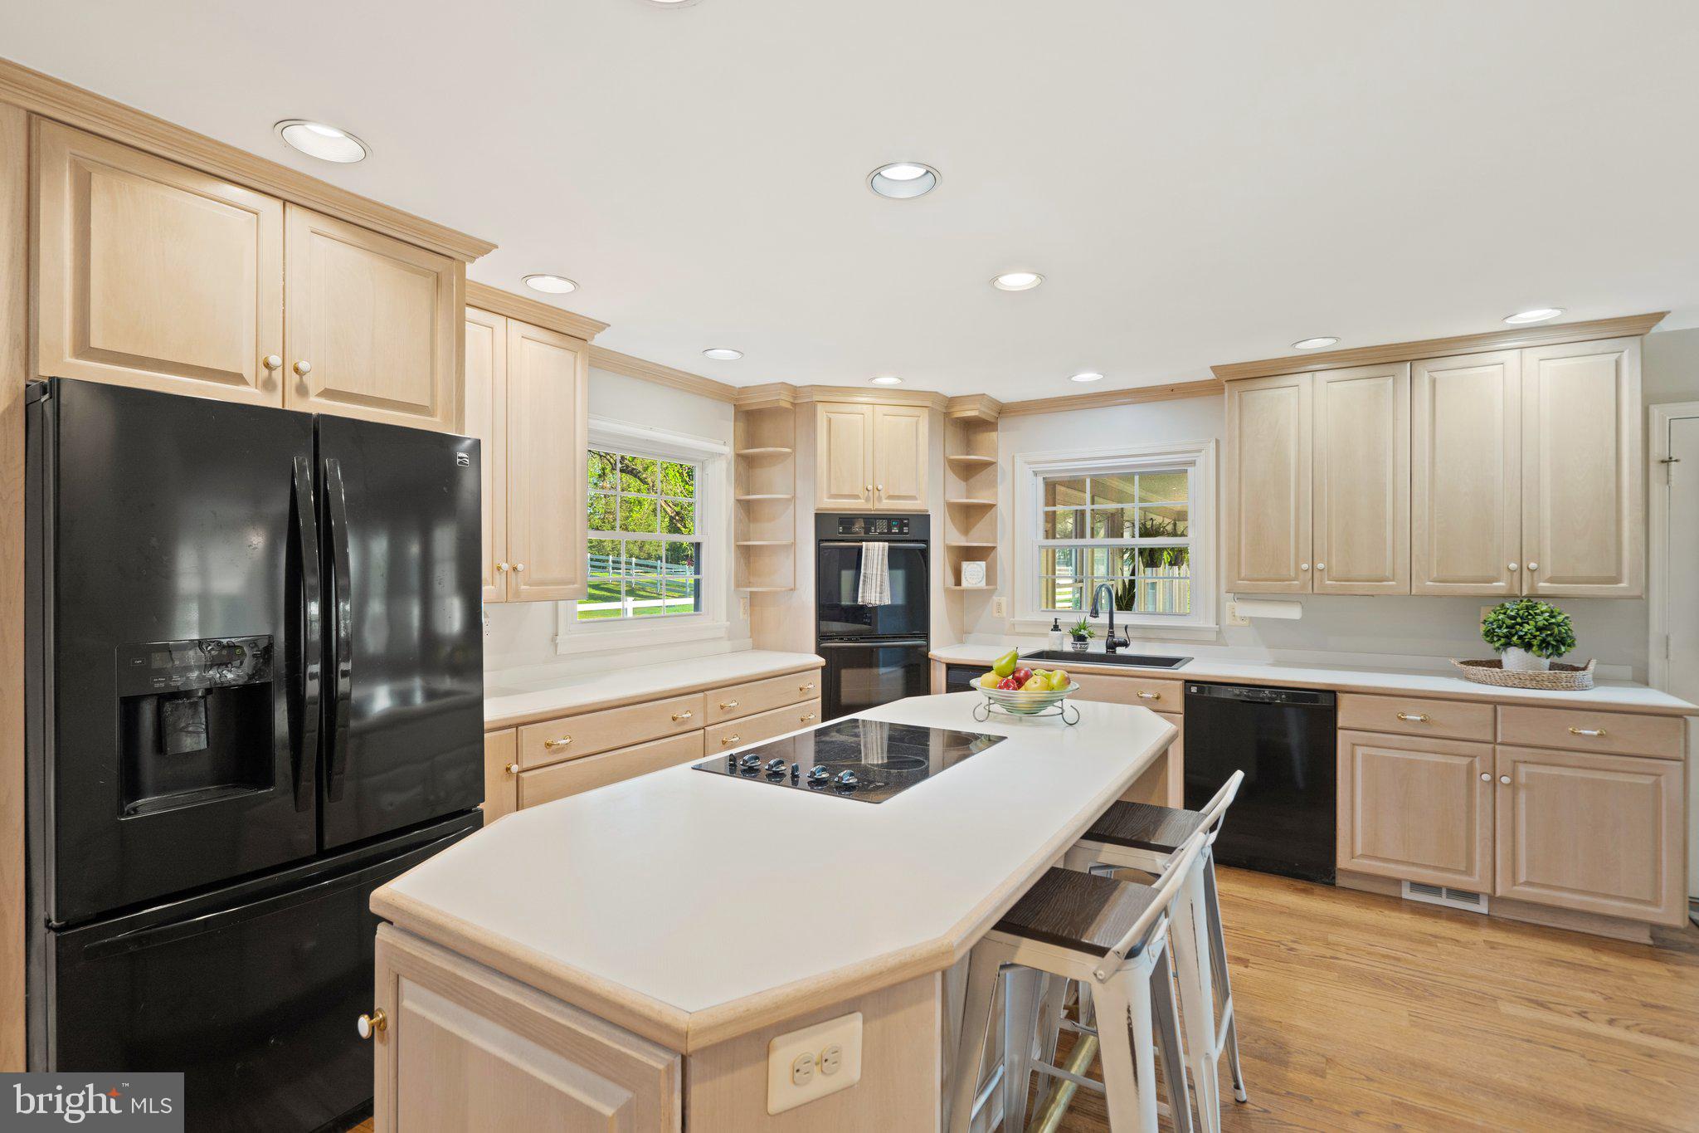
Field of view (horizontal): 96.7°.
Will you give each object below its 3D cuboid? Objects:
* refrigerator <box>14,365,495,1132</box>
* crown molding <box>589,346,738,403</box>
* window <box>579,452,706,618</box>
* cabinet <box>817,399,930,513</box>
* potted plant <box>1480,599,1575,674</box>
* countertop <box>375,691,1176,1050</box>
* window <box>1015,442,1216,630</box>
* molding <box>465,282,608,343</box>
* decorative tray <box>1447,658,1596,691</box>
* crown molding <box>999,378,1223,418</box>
[{"bbox_3d":[-1.616,0.531,2.054,0.760,1.814,0.899,0,0,32],"label":"refrigerator"},{"bbox_3d":[-0.965,-0.968,3.871,0.075,0.082,1.160,0,0,33],"label":"crown molding"},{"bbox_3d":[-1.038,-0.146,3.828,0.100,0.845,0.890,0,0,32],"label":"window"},{"bbox_3d":[0.072,-0.635,4.655,0.690,0.635,0.600,0,0,-14],"label":"cabinet"},{"bbox_3d":[2.832,0.305,3.149,0.300,0.358,0.300,0,0,32],"label":"potted plant"},{"bbox_3d":[0.175,0.536,2.016,1.015,0.047,2.375,0,0,33],"label":"countertop"},{"bbox_3d":[1.515,-0.176,4.395,1.157,1.040,0.120,0,0,32],"label":"window"},{"bbox_3d":[-1.229,-0.959,2.849,0.095,0.082,0.735,0,0,32],"label":"molding"},{"bbox_3d":[2.954,0.475,3.320,0.450,0.090,0.310,0,0,30],"label":"decorative tray"},{"bbox_3d":[1.483,-0.971,4.371,1.280,0.080,0.068,0,0,32],"label":"crown molding"}]

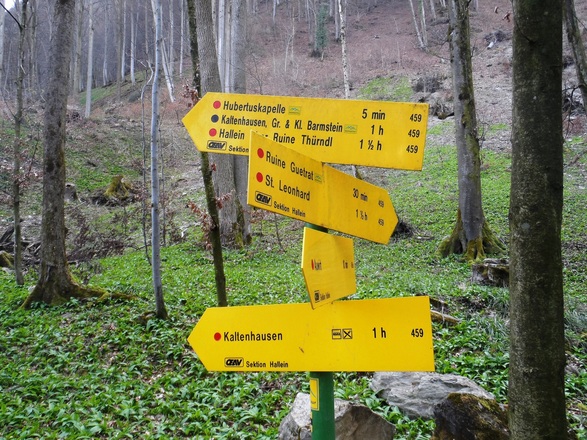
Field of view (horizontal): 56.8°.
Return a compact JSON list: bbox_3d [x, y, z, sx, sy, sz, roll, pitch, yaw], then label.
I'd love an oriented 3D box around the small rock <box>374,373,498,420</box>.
[{"bbox_3d":[1.115,1.407,4.350,0.930,0.310,0.580,0,-2,9],"label":"small rock"}]

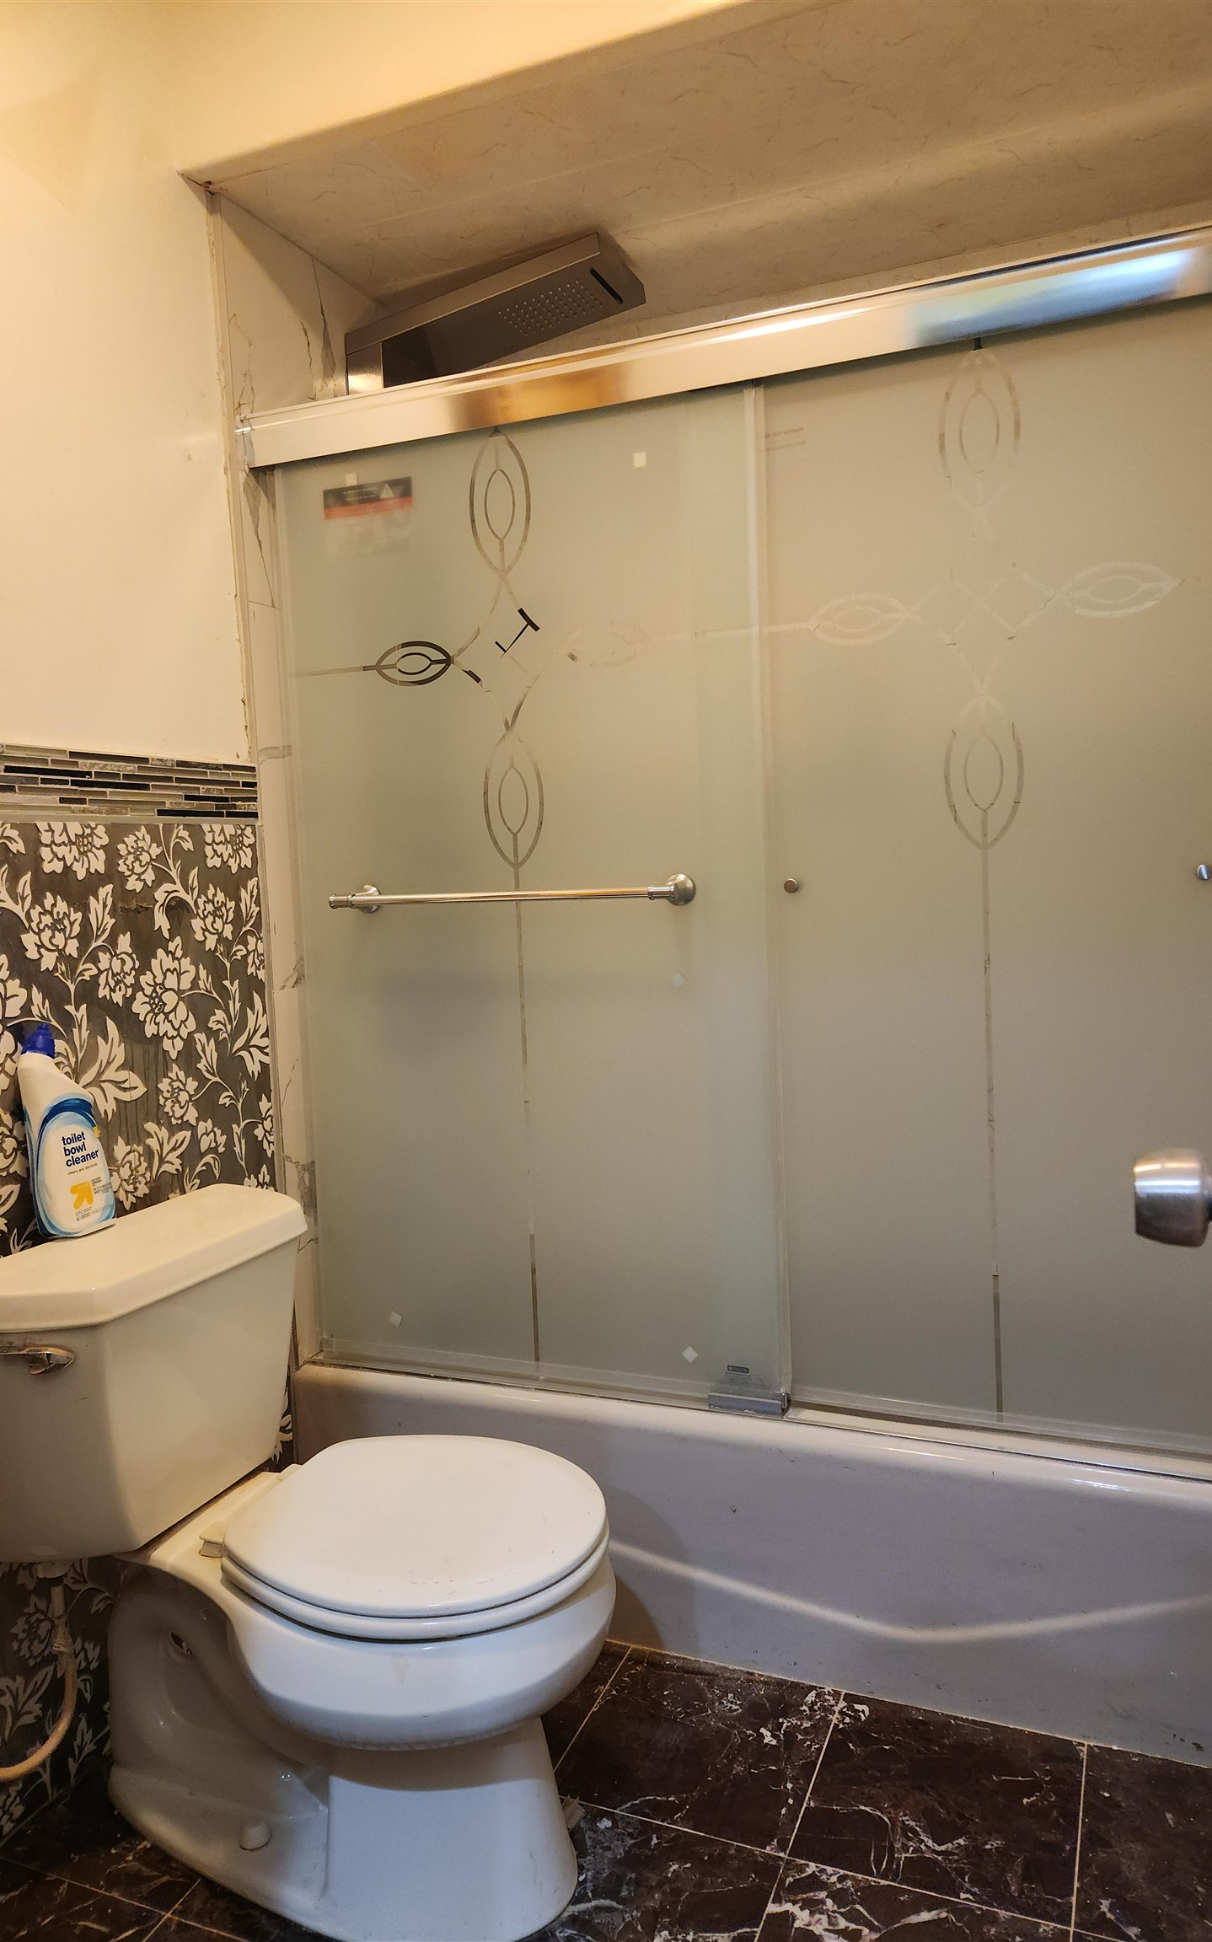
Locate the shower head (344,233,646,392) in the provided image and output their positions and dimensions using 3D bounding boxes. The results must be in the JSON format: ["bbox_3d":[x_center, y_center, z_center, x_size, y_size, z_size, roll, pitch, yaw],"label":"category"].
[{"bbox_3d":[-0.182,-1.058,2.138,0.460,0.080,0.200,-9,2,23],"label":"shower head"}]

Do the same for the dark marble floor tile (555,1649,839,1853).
[{"bbox_3d":[0.123,0.988,1.652,0.305,0.010,0.301,0,5,22],"label":"dark marble floor tile"}]

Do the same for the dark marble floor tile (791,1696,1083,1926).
[{"bbox_3d":[0.404,0.987,1.536,0.303,0.010,0.301,0,5,22],"label":"dark marble floor tile"}]

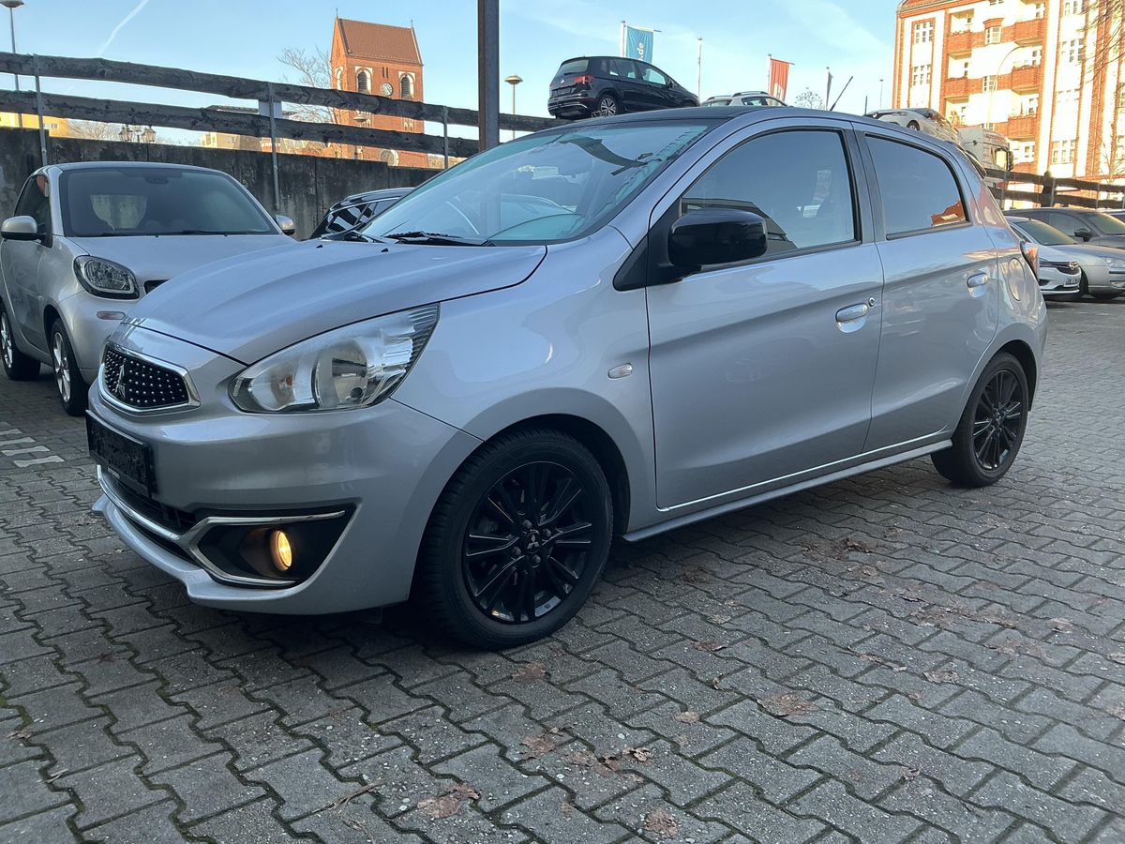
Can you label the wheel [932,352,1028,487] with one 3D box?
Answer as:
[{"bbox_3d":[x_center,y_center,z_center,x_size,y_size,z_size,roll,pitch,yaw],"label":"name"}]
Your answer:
[{"bbox_3d":[1.777,-0.021,3.854,0.573,0.573,0.185,-9,15,-38],"label":"wheel"}]

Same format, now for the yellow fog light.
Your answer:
[{"bbox_3d":[-0.631,0.291,2.046,0.050,0.095,0.095,-9,15,-38],"label":"yellow fog light"}]

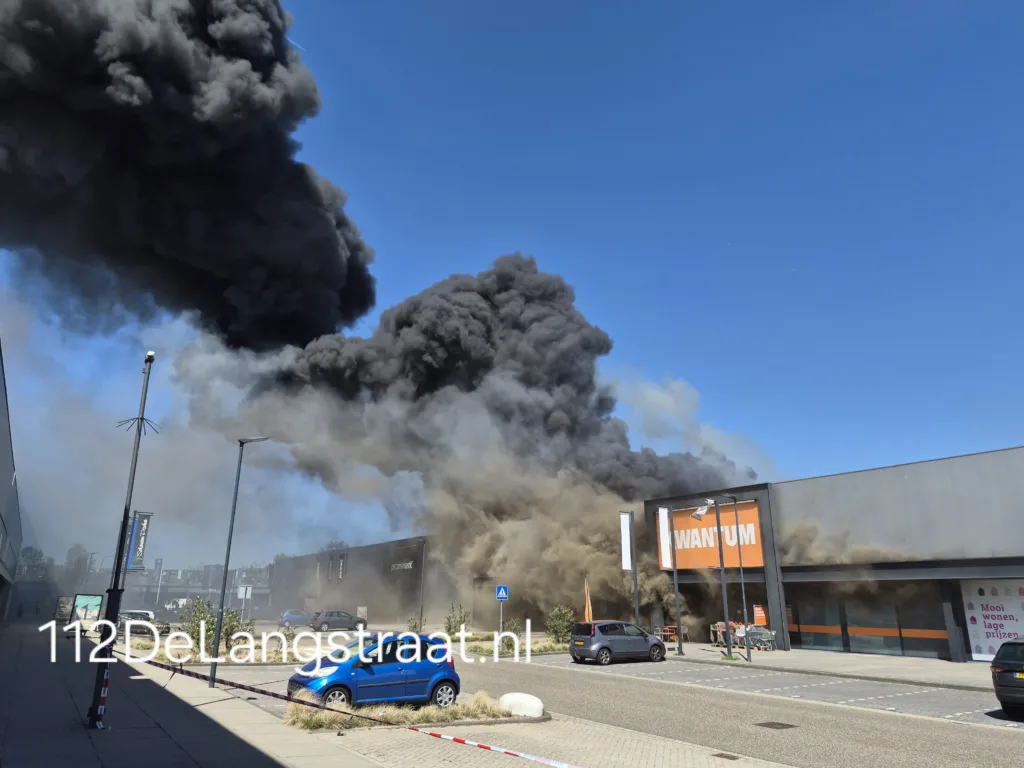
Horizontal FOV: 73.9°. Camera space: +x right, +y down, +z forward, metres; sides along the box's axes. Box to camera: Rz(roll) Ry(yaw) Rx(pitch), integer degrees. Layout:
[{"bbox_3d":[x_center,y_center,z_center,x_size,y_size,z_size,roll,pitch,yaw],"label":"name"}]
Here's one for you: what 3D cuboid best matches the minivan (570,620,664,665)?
[{"bbox_3d":[4.393,10.552,27.914,4.090,1.550,1.690,10,-20,-27],"label":"minivan"}]

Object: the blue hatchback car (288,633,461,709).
[{"bbox_3d":[-2.888,5.976,14.185,3.430,1.470,1.640,11,-20,-29],"label":"blue hatchback car"}]

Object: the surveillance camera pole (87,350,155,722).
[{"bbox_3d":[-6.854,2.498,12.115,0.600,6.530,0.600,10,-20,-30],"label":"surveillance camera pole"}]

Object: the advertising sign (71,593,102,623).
[{"bbox_3d":[-19.584,10.637,31.351,1.300,1.830,0.450,11,-20,-32],"label":"advertising sign"}]

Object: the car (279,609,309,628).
[{"bbox_3d":[-18.671,20.619,60.113,3.800,1.470,1.680,11,-20,-29],"label":"car"}]

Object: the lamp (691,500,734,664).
[{"bbox_3d":[8.469,8.131,28.725,1.600,6.520,0.350,12,-21,-32],"label":"lamp"}]

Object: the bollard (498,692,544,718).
[{"bbox_3d":[0.187,6.397,13.649,0.570,0.385,1.120,12,-21,-32],"label":"bollard"}]

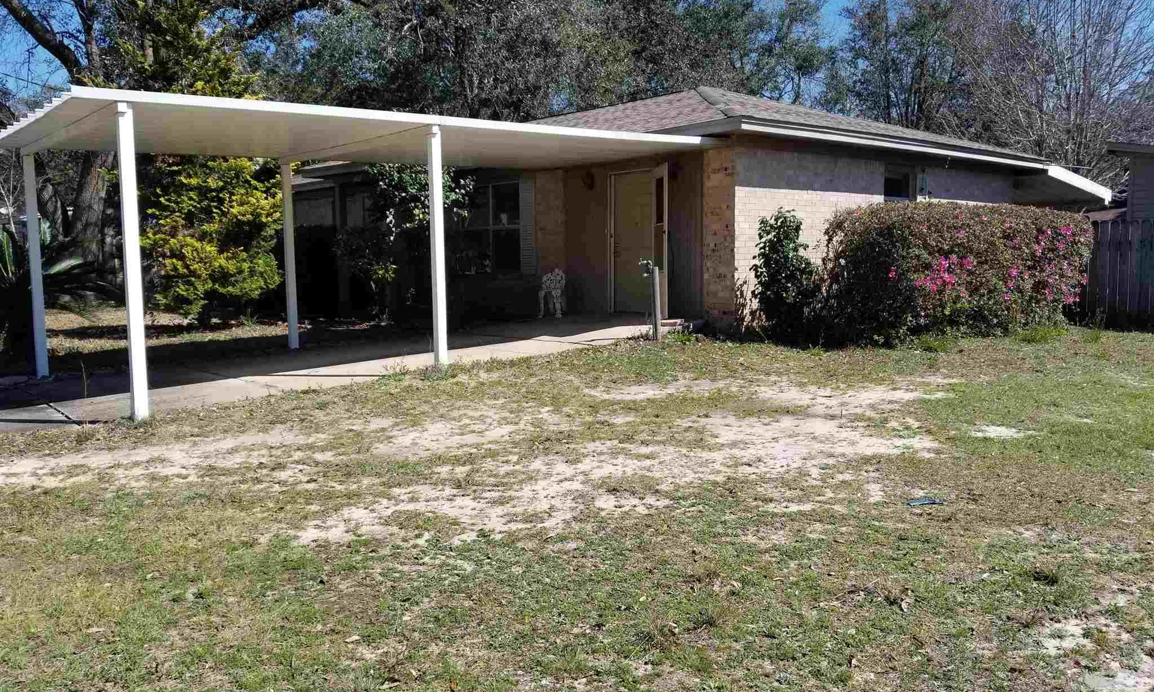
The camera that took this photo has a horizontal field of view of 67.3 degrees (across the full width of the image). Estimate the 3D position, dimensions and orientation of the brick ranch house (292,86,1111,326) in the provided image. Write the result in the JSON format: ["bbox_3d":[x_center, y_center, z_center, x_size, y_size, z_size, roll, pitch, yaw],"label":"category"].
[{"bbox_3d":[1.483,-3.063,18.897,12.210,4.000,14.300,-5,8,-39],"label":"brick ranch house"}]

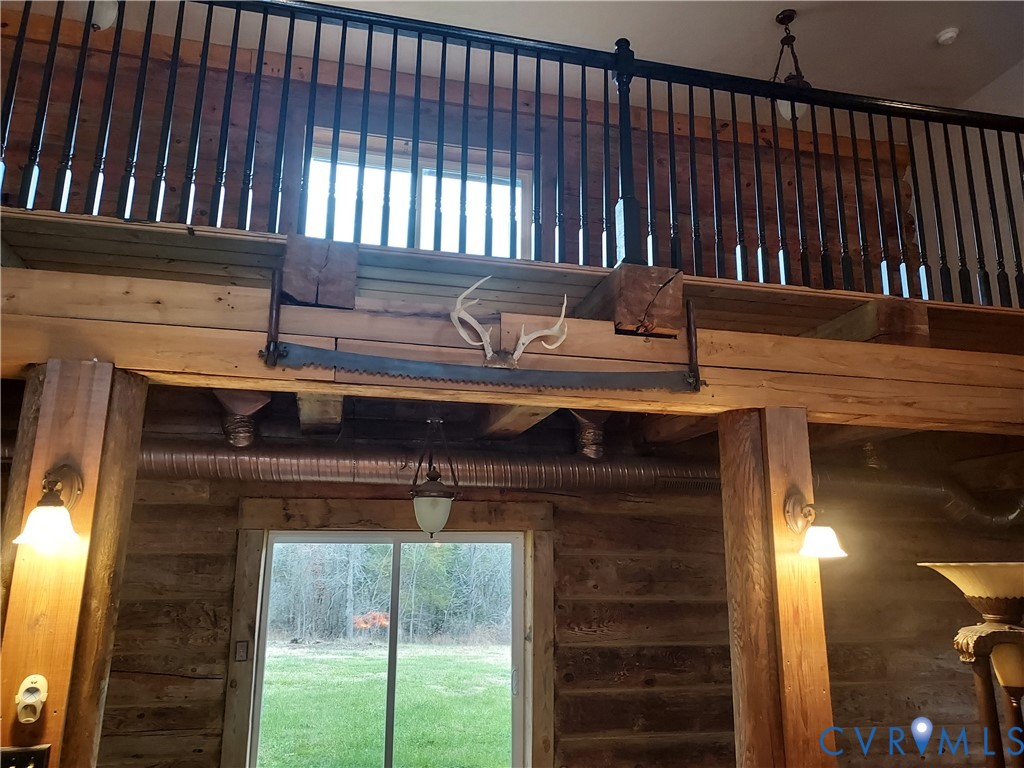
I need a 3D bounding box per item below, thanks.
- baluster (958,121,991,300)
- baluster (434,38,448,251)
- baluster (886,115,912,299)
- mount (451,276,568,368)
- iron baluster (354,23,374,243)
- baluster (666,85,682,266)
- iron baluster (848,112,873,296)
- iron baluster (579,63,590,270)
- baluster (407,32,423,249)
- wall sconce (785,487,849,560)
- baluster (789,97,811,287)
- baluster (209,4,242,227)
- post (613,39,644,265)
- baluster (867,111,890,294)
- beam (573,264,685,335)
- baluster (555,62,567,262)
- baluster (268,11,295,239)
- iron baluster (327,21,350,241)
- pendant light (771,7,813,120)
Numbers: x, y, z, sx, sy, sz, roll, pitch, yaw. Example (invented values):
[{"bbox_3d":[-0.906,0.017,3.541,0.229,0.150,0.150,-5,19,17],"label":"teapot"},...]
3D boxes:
[{"bbox_3d":[2.179,-0.801,3.336,0.031,0.911,0.031,4,-12,-12],"label":"baluster"},{"bbox_3d":[-0.274,-0.941,2.744,0.032,0.902,0.032,3,-12,-12],"label":"baluster"},{"bbox_3d":[1.708,-0.789,3.137,0.034,0.860,0.034,4,-12,-13],"label":"baluster"},{"bbox_3d":[-0.009,-0.201,2.455,0.385,0.250,0.240,3,-12,-12],"label":"mount"},{"bbox_3d":[-0.559,-0.960,2.696,0.032,0.920,0.032,4,-12,-12],"label":"iron baluster"},{"bbox_3d":[0.691,-0.890,3.031,0.031,0.899,0.031,4,-12,-12],"label":"baluster"},{"bbox_3d":[1.539,-0.814,3.140,0.032,0.878,0.032,4,-12,-12],"label":"iron baluster"},{"bbox_3d":[0.284,-0.882,2.819,0.034,0.872,0.034,4,-12,-13],"label":"iron baluster"},{"bbox_3d":[-0.381,-0.981,2.817,0.031,0.951,0.031,4,-12,-12],"label":"baluster"},{"bbox_3d":[1.071,0.491,2.507,0.150,0.206,0.195,4,-12,-12],"label":"wall sconce"},{"bbox_3d":[1.277,-0.853,3.151,0.031,0.896,0.031,4,-12,-12],"label":"baluster"},{"bbox_3d":[-1.010,-0.970,2.530,0.034,0.886,0.034,4,-12,-13],"label":"baluster"},{"bbox_3d":[0.472,-0.955,2.920,0.083,1.022,0.083,3,-12,-12],"label":"post"},{"bbox_3d":[1.639,-0.810,3.159,0.032,0.873,0.032,3,-12,-12],"label":"baluster"},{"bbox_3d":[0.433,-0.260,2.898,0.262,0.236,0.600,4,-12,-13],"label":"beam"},{"bbox_3d":[0.202,-0.938,2.935,0.031,0.935,0.031,4,-12,-12],"label":"baluster"},{"bbox_3d":[-0.847,-0.979,2.635,0.032,0.917,0.032,4,-12,-12],"label":"baluster"},{"bbox_3d":[-0.655,-0.964,2.661,0.032,0.902,0.032,3,-12,-12],"label":"iron baluster"},{"bbox_3d":[1.984,-2.244,5.044,0.270,0.845,0.270,4,-12,-13],"label":"pendant light"}]

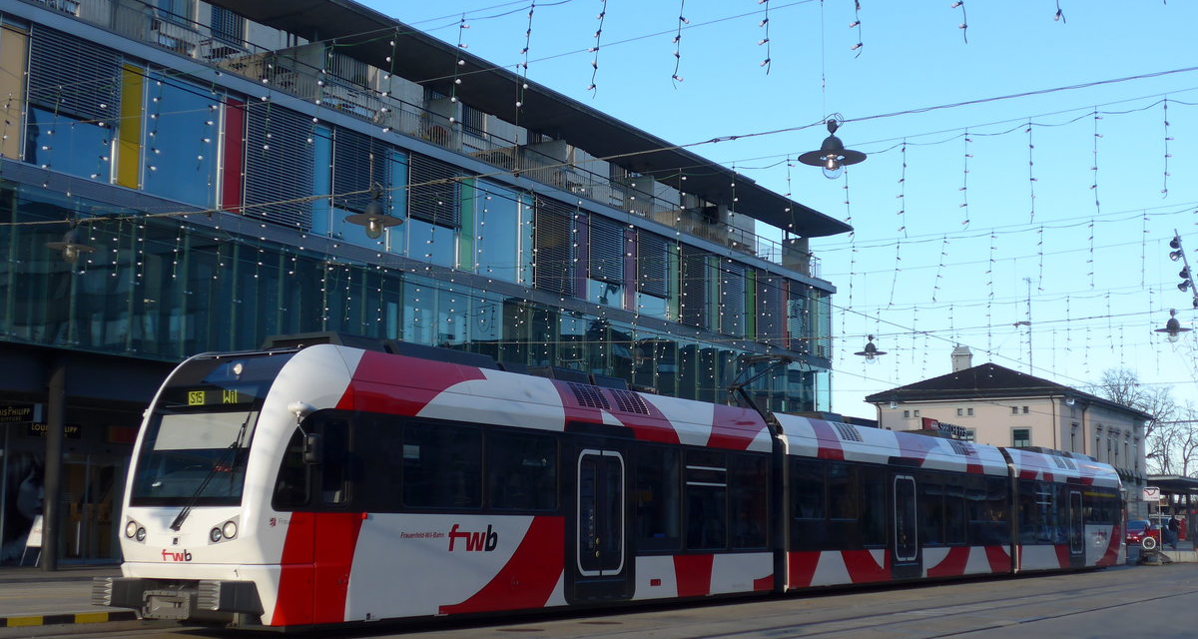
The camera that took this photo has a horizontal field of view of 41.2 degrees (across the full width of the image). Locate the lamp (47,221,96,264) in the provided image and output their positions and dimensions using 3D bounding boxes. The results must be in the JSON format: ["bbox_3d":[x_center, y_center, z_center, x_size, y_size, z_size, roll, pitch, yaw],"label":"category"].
[{"bbox_3d":[-7.389,-1.084,22.295,0.705,0.634,0.705,-4,-9,30],"label":"lamp"}]

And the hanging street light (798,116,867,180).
[{"bbox_3d":[2.395,-1.759,16.355,0.705,0.634,0.705,0,-8,0],"label":"hanging street light"}]

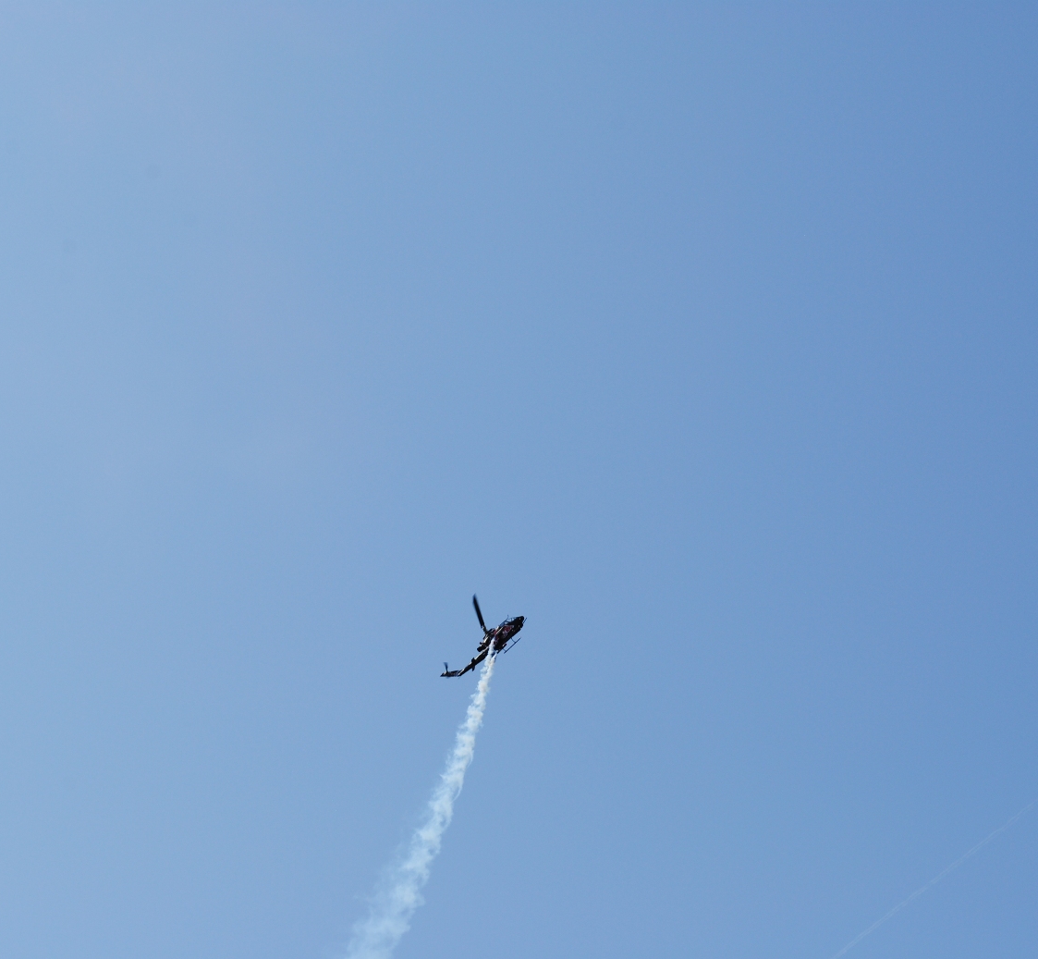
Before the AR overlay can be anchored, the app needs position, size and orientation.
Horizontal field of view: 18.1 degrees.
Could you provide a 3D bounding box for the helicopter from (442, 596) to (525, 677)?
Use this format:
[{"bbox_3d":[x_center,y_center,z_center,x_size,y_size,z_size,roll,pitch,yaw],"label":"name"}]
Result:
[{"bbox_3d":[-4.120,21.680,418.740,4.150,13.700,13.300,27,-33,40],"label":"helicopter"}]

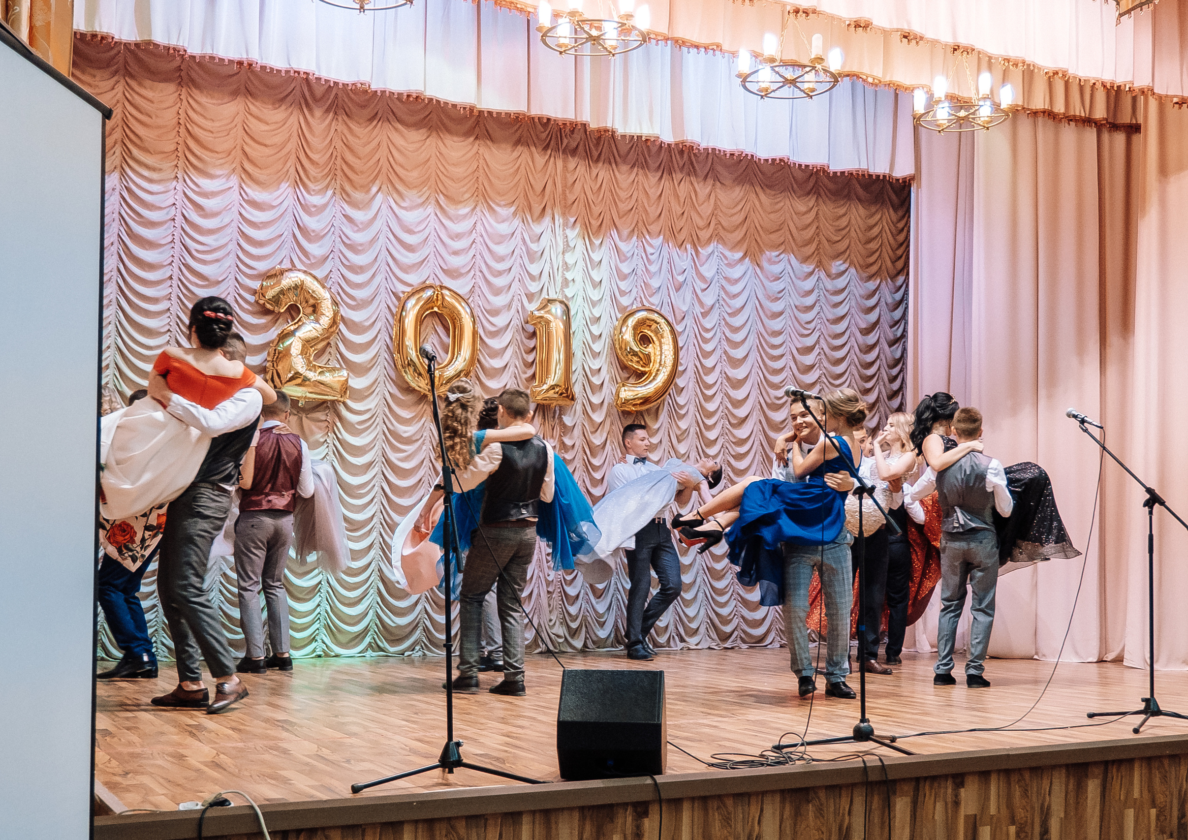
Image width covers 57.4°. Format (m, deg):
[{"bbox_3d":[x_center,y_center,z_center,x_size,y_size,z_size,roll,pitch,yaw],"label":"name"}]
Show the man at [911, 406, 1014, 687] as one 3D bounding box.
[{"bbox_3d":[2.349,0.800,7.008,0.580,1.760,0.480,-2,-8,21],"label":"man"}]

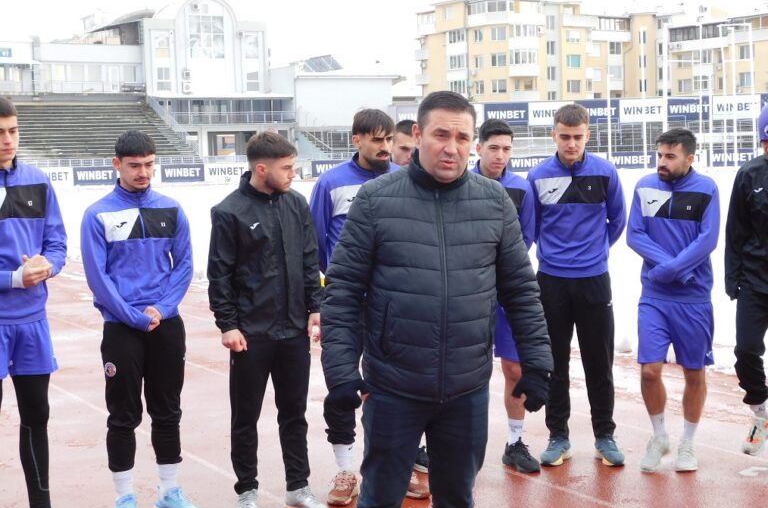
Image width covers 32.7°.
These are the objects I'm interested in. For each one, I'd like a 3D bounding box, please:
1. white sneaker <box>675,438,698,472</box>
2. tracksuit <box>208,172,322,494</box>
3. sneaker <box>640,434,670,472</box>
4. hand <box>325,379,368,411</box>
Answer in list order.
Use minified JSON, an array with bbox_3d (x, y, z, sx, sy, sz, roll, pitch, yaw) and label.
[{"bbox_3d":[1.565,1.034,6.769,0.110,0.120,0.290,-1,4,13],"label":"white sneaker"},{"bbox_3d":[-0.544,0.367,6.039,0.530,1.490,0.340,-4,5,-27],"label":"tracksuit"},{"bbox_3d":[1.405,1.023,6.771,0.110,0.120,0.290,1,11,27],"label":"sneaker"},{"bbox_3d":[-0.113,0.419,3.900,0.125,0.105,0.130,-2,4,-6],"label":"hand"}]

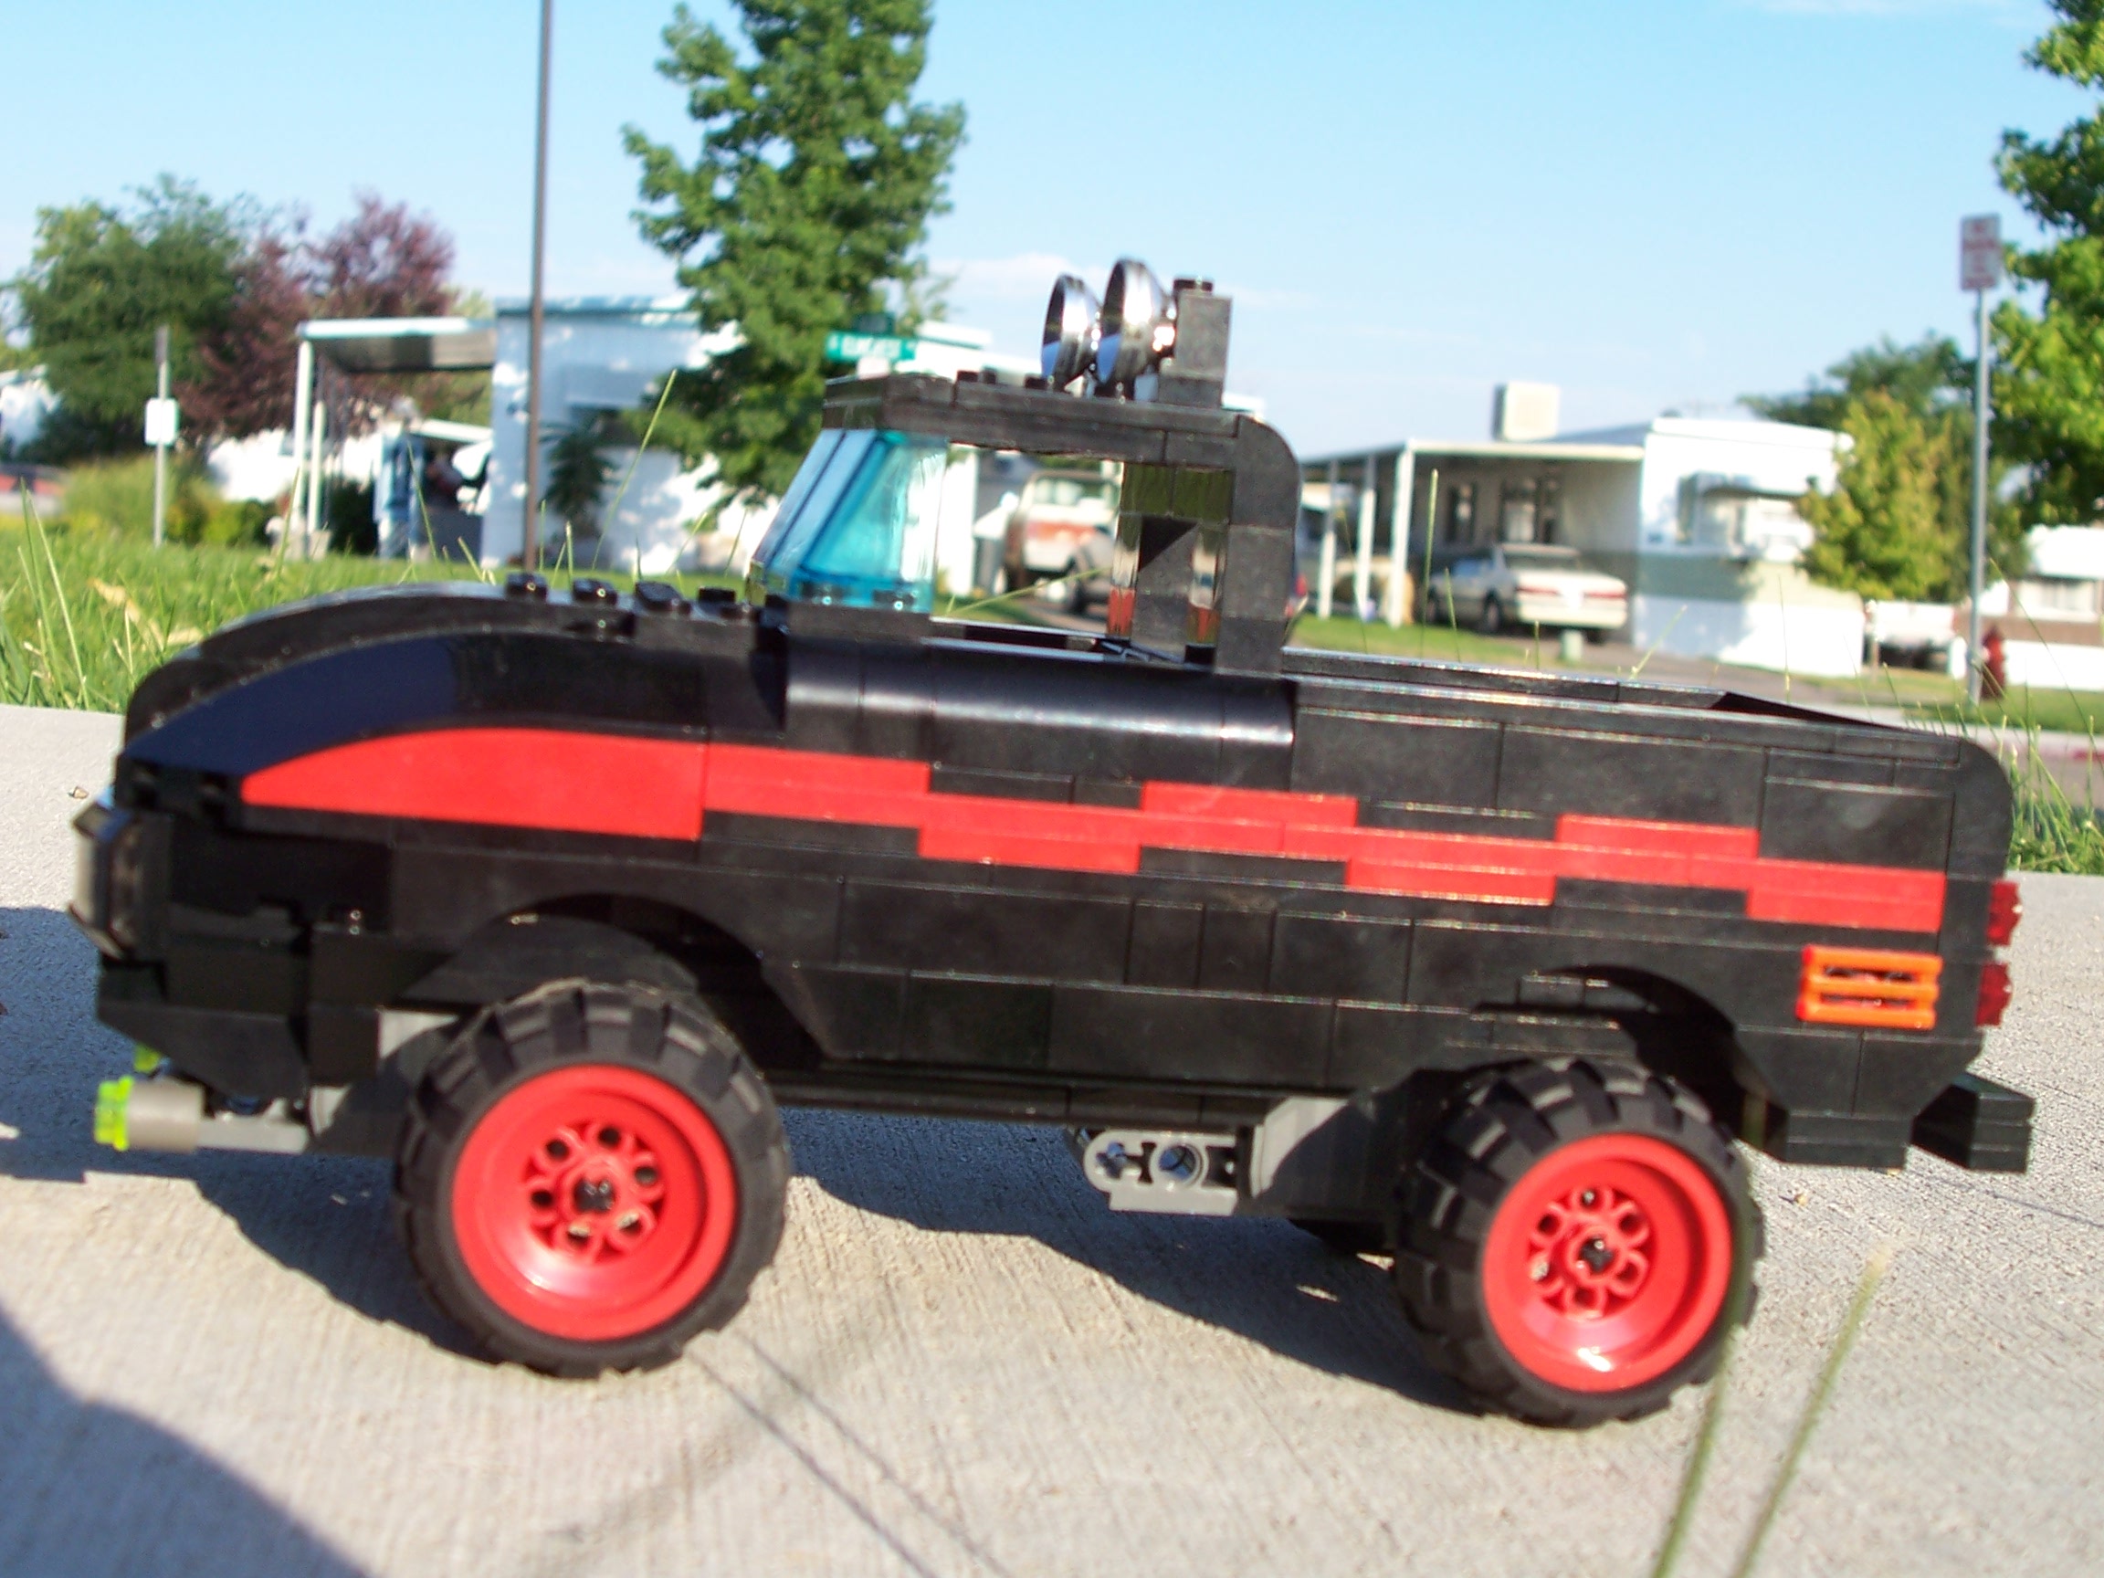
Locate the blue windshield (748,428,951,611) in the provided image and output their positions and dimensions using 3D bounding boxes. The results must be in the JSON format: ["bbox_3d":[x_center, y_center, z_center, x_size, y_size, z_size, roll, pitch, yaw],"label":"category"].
[{"bbox_3d":[-0.025,-0.032,0.353,0.016,0.019,0.048,5,6,-12],"label":"blue windshield"}]

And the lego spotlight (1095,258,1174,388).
[{"bbox_3d":[0.010,-0.053,0.346,0.007,0.015,0.015,5,6,-12],"label":"lego spotlight"}]

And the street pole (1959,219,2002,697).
[{"bbox_3d":[5.796,-2.055,19.000,0.060,3.050,0.305,-1,6,-37],"label":"street pole"}]

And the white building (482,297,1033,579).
[{"bbox_3d":[-4.513,-4.948,43.939,6.600,3.600,10.000,2,5,-8],"label":"white building"}]

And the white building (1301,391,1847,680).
[{"bbox_3d":[8.685,-4.452,52.975,7.200,3.700,12.000,3,5,-2],"label":"white building"}]

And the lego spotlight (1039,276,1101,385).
[{"bbox_3d":[0.004,-0.056,0.371,0.007,0.015,0.015,5,6,-12],"label":"lego spotlight"}]

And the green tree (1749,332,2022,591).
[{"bbox_3d":[12.626,-4.540,46.000,4.200,4.700,4.000,3,5,0],"label":"green tree"}]

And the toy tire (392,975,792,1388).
[{"bbox_3d":[-0.051,0.043,0.338,0.042,0.042,0.024,5,6,-12],"label":"toy tire"}]

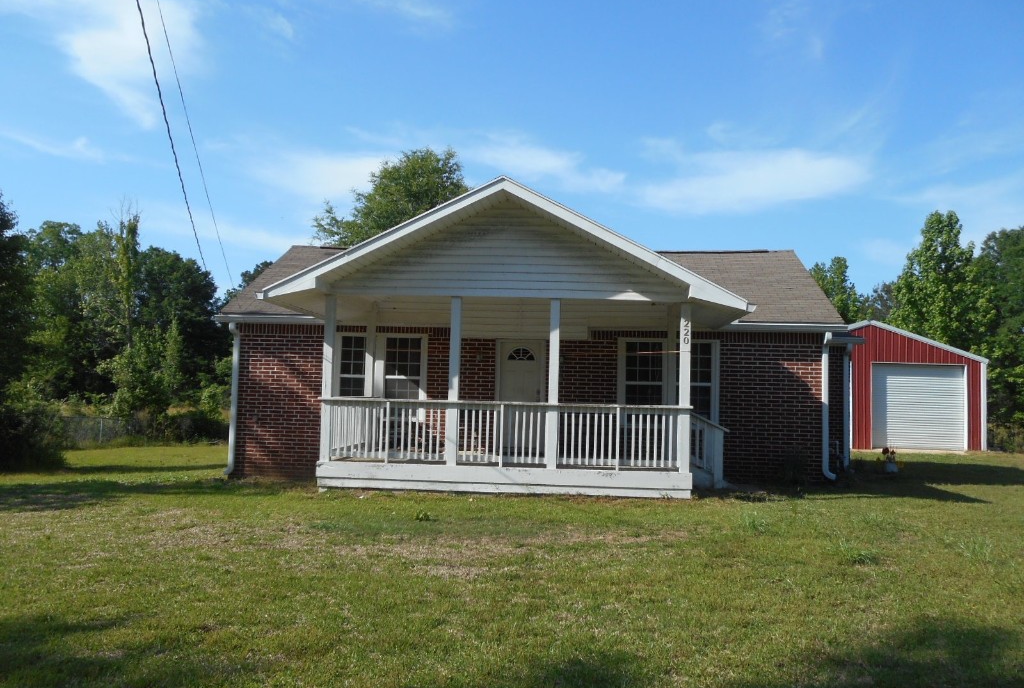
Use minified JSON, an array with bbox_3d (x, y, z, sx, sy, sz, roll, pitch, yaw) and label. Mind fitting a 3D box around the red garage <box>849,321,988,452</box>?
[{"bbox_3d":[12.255,1.621,32.404,7.500,4.240,8.000,1,-4,5],"label":"red garage"}]

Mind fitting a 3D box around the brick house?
[{"bbox_3d":[0.876,0.188,18.121,12.420,4.940,10.800,1,-4,5],"label":"brick house"}]

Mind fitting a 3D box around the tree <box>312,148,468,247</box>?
[{"bbox_3d":[-5.465,-2.533,37.884,7.421,12.407,7.421,1,-4,5],"label":"tree"}]

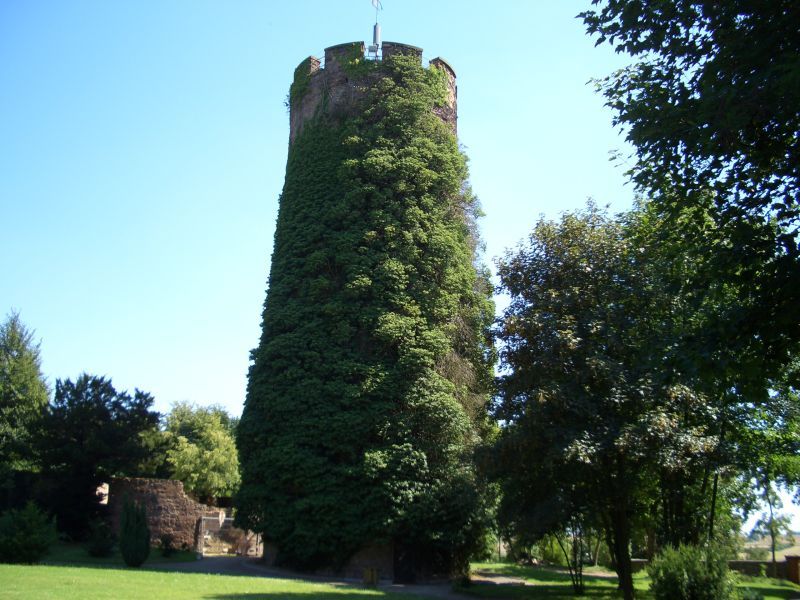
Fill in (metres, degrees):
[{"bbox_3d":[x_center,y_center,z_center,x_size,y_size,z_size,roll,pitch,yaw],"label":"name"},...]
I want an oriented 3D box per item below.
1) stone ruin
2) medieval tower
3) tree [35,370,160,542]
[{"bbox_3d":[-12.230,12.368,46.289,8.850,4.390,1.400,2,-16,-7],"label":"stone ruin"},{"bbox_3d":[-1.442,0.676,41.612,12.180,25.830,11.860,0,-16,0],"label":"medieval tower"},{"bbox_3d":[-16.410,8.492,43.880,6.620,9.030,6.290,0,-16,0],"label":"tree"}]

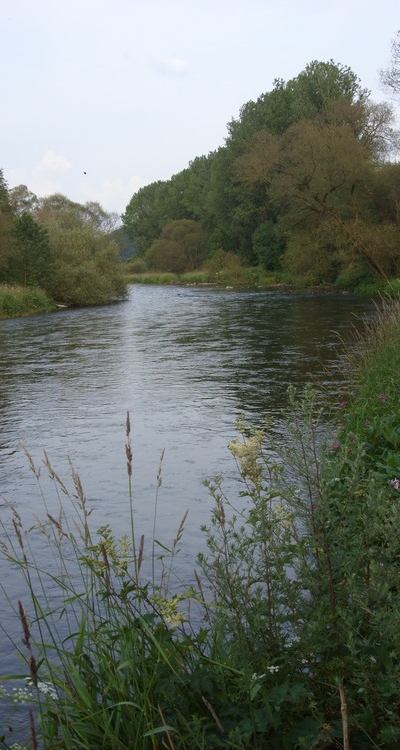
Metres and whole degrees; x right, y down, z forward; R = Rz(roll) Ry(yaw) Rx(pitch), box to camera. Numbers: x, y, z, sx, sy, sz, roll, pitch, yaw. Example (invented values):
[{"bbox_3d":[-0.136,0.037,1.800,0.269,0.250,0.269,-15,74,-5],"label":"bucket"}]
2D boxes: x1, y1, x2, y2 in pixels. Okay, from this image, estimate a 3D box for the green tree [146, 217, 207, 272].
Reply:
[{"bbox_3d":[-2.525,-13.295,125.000,6.200,5.700,5.800,0,6,0],"label":"green tree"}]

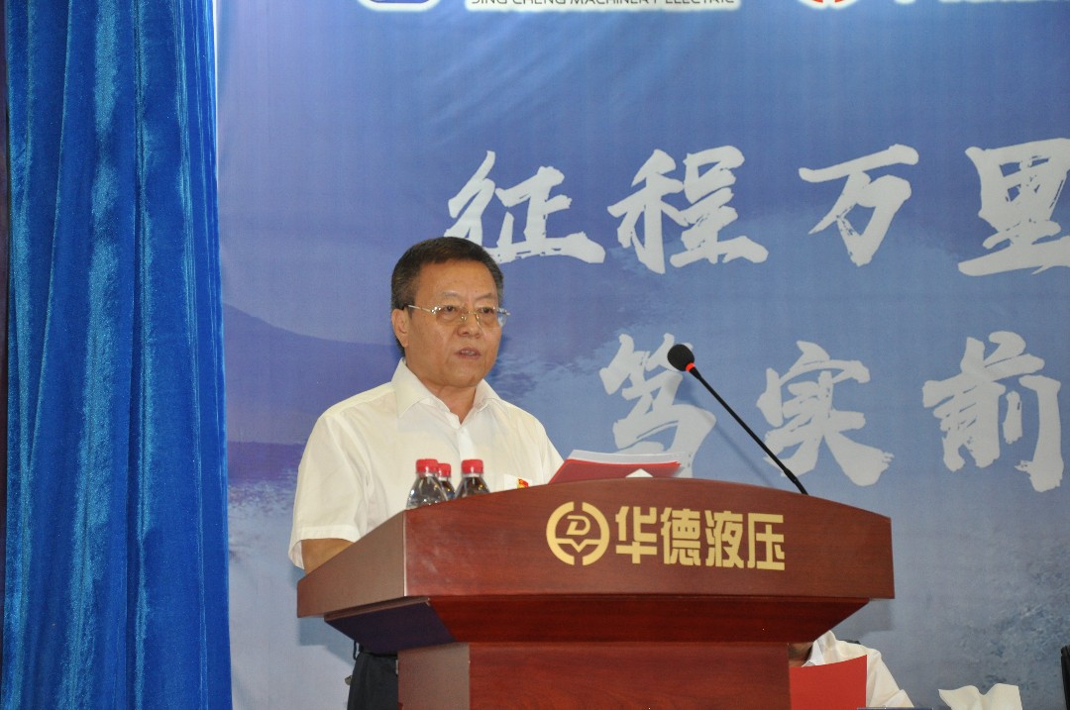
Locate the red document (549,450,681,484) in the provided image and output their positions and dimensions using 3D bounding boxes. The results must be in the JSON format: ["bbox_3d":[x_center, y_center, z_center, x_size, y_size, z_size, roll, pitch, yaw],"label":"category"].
[{"bbox_3d":[0.087,0.226,4.230,0.205,0.030,0.280,3,-32,-23],"label":"red document"}]

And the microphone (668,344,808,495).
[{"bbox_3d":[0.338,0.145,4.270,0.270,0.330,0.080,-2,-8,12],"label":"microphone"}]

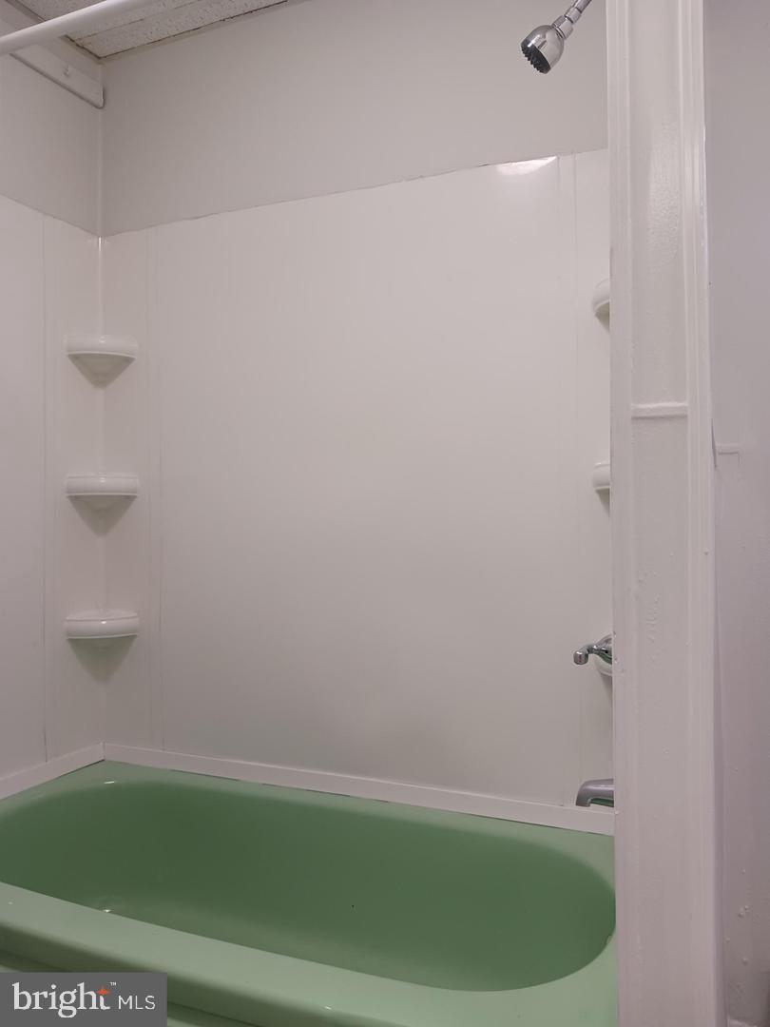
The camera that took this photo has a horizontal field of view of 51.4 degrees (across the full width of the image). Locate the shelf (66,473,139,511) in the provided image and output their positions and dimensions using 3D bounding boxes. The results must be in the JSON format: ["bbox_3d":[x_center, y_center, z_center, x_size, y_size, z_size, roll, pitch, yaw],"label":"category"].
[{"bbox_3d":[-0.786,-0.054,2.222,0.190,0.090,0.132,0,0,-21],"label":"shelf"}]

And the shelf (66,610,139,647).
[{"bbox_3d":[-0.782,0.325,2.221,0.190,0.090,0.132,0,0,-21],"label":"shelf"}]

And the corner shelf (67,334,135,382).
[{"bbox_3d":[-0.785,-0.442,2.223,0.190,0.090,0.132,0,0,-21],"label":"corner shelf"}]

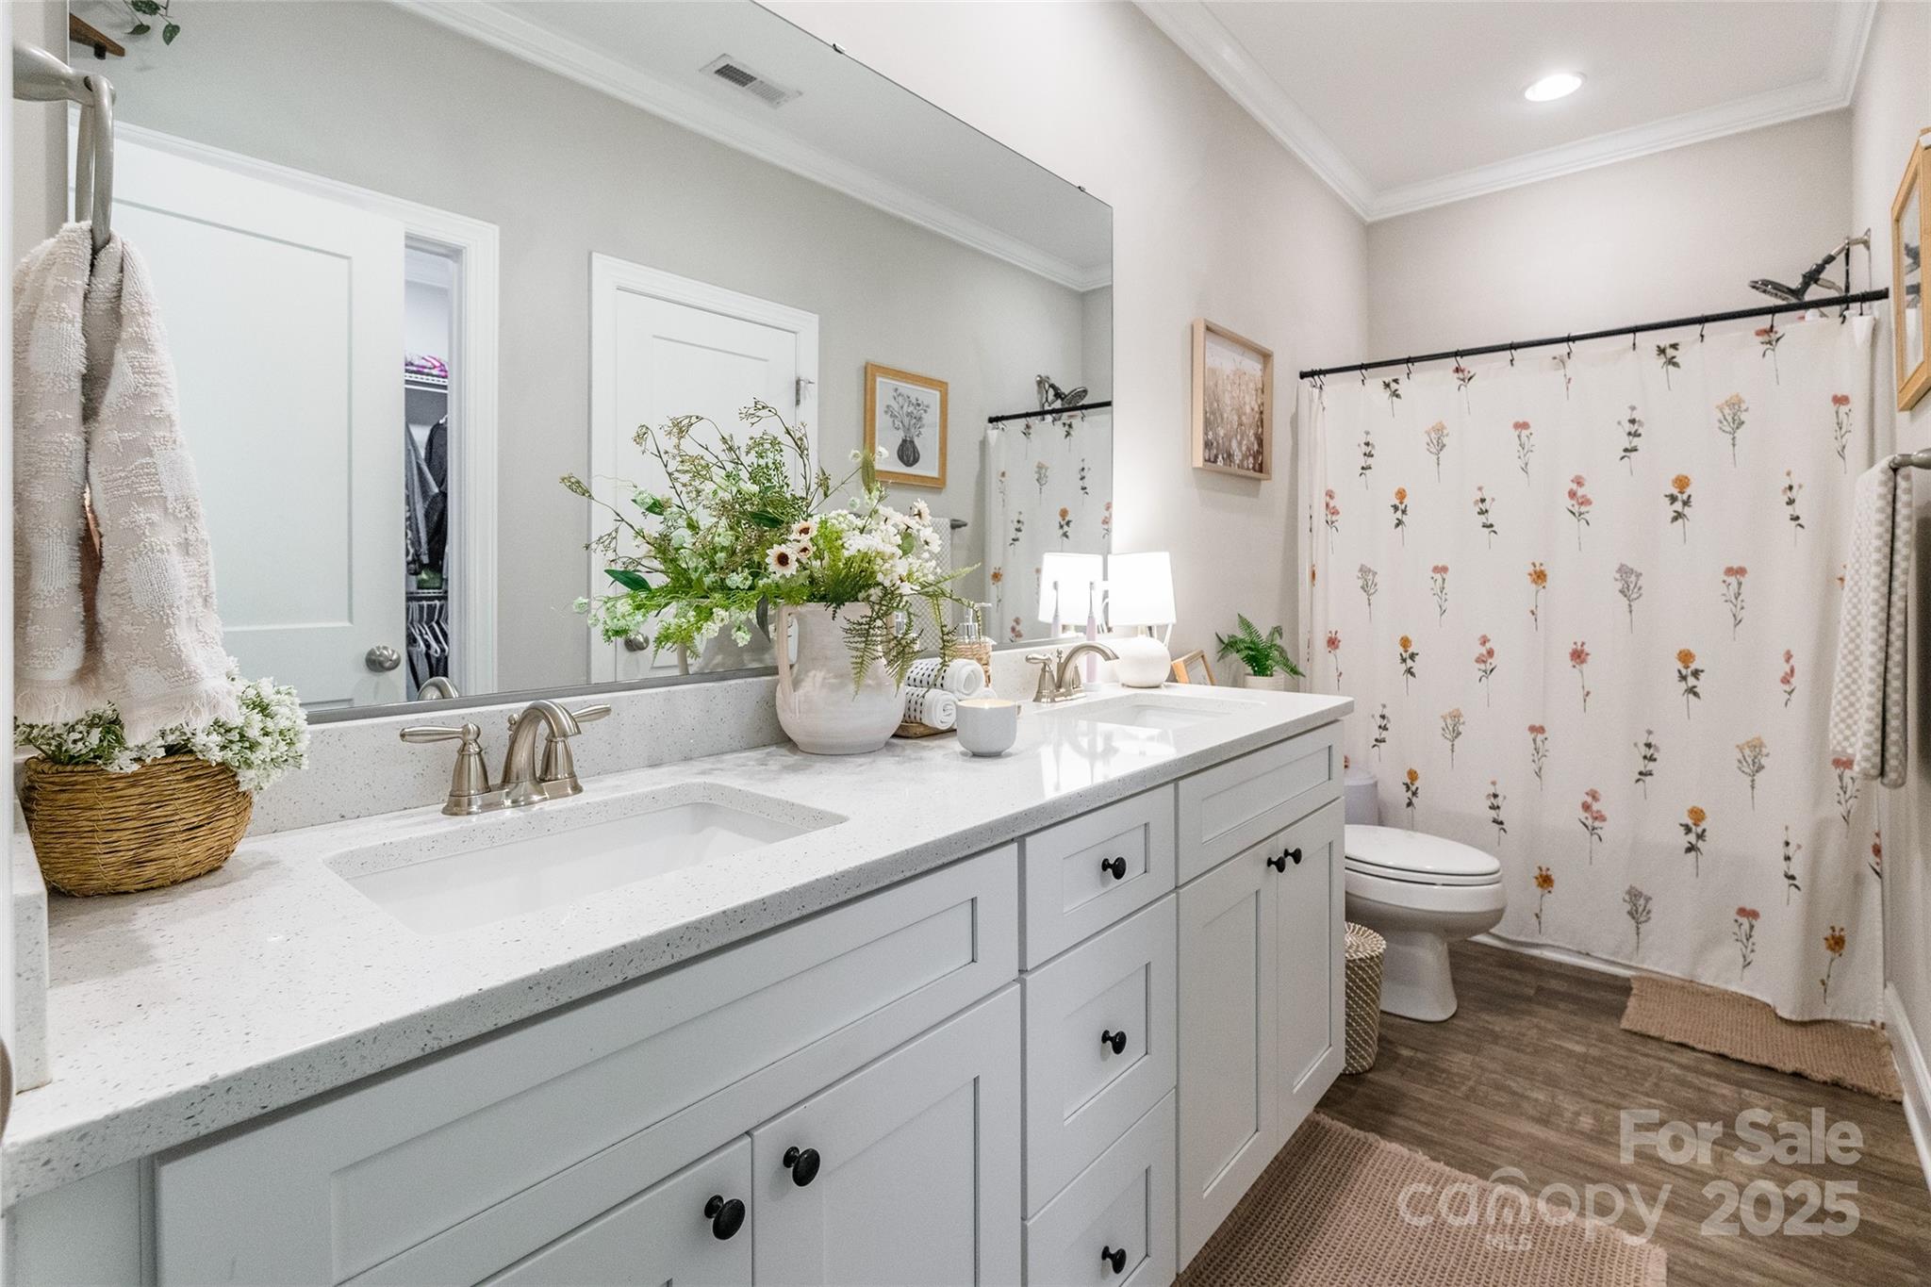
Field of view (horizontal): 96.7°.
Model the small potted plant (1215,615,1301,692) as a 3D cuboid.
[{"bbox_3d":[0.928,0.057,2.691,0.235,0.300,0.240,4,6,42],"label":"small potted plant"}]

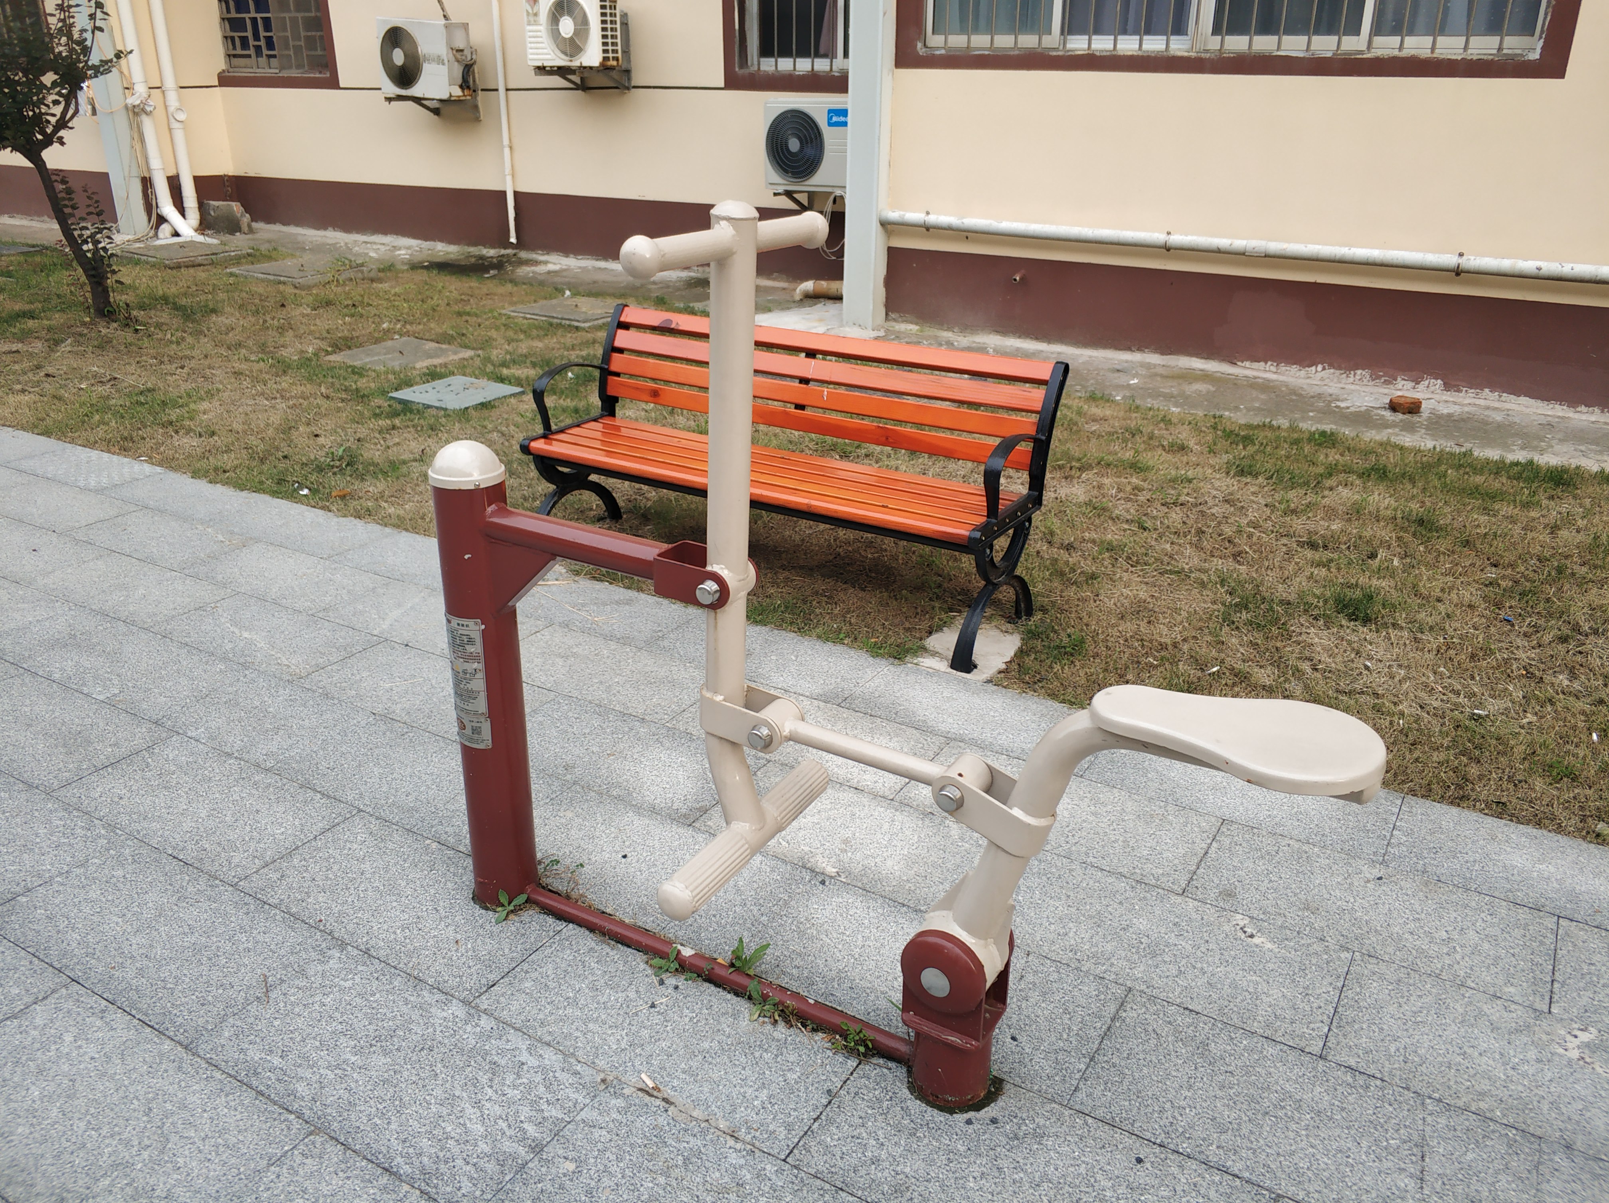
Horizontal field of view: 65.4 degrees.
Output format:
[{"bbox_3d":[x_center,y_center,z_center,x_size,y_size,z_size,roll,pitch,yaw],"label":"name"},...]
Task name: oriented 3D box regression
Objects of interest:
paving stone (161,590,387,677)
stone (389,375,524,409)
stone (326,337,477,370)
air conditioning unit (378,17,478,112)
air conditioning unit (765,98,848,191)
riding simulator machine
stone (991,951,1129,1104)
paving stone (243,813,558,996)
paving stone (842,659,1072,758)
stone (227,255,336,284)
[{"bbox_3d":[-1.434,0.100,3.313,0.600,0.040,0.300,14,26,28],"label":"paving stone"},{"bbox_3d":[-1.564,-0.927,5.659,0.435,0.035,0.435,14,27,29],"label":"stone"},{"bbox_3d":[-2.042,-1.234,6.387,0.560,0.040,0.560,14,27,29],"label":"stone"},{"bbox_3d":[-2.825,-4.055,9.386,0.710,0.535,0.270,16,28,27],"label":"air conditioning unit"},{"bbox_3d":[0.154,-3.028,8.351,0.780,0.564,0.300,14,26,28],"label":"air conditioning unit"},{"bbox_3d":[0.019,0.095,1.731,1.435,1.235,0.425,14,26,28],"label":"riding simulator machine"},{"bbox_3d":[0.209,0.641,2.085,0.600,0.040,0.300,14,26,28],"label":"stone"},{"bbox_3d":[-0.715,0.553,2.281,0.600,0.040,0.300,14,26,28],"label":"paving stone"},{"bbox_3d":[0.417,0.284,2.940,0.600,0.040,0.300,14,26,28],"label":"paving stone"},{"bbox_3d":[-3.675,-2.382,9.080,0.780,0.060,0.660,14,26,28],"label":"stone"}]

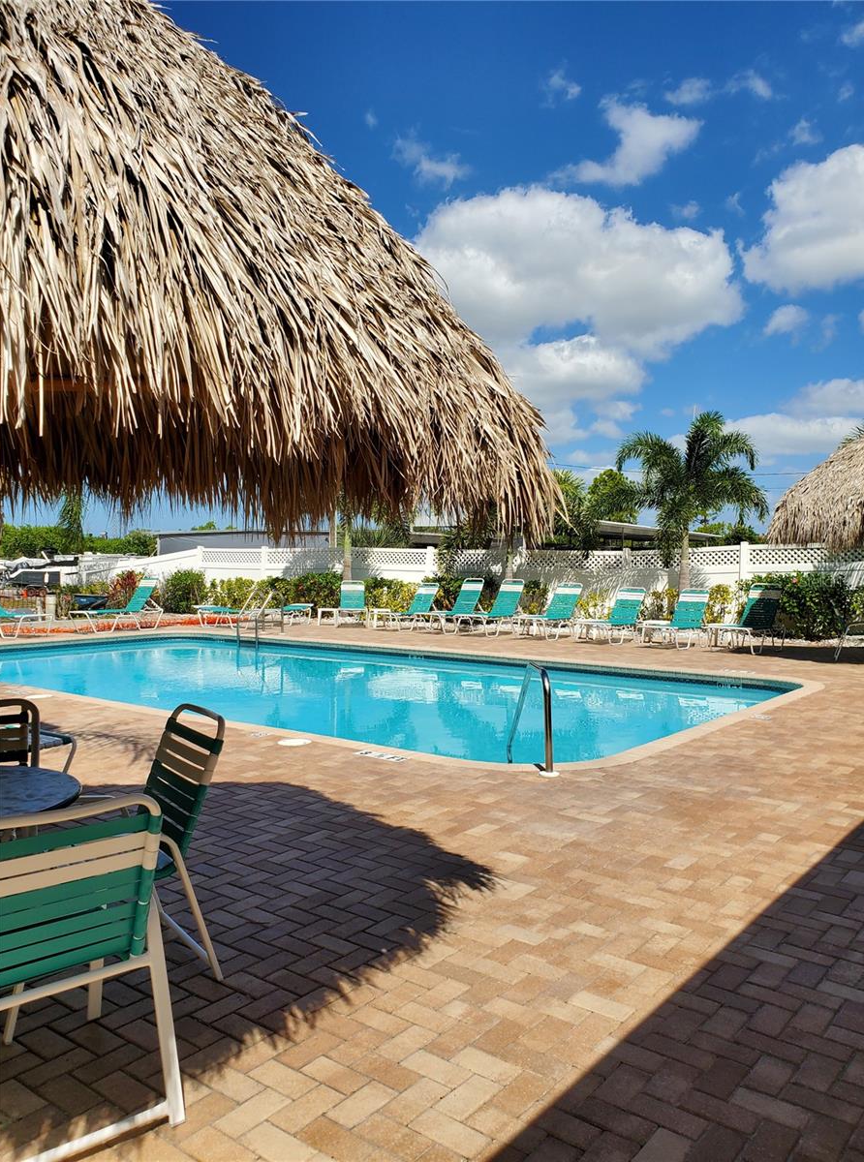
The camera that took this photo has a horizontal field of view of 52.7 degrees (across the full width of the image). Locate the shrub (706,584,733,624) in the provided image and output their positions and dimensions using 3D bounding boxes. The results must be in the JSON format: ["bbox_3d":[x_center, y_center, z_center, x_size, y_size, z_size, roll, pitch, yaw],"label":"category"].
[{"bbox_3d":[5.549,0.544,16.919,0.550,0.980,0.550,0,1,0],"label":"shrub"}]

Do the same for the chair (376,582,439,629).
[{"bbox_3d":[-0.431,0.575,19.438,0.660,0.985,1.680,2,2,44],"label":"chair"}]

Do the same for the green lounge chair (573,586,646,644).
[{"bbox_3d":[3.163,0.602,15.229,0.630,0.940,1.630,1,2,40],"label":"green lounge chair"}]

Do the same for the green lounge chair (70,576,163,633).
[{"bbox_3d":[-6.335,0.443,17.555,0.630,1.100,1.630,1,2,42],"label":"green lounge chair"}]

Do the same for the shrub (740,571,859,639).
[{"bbox_3d":[6.893,0.494,16.500,2.088,1.300,1.271,1,1,35],"label":"shrub"}]

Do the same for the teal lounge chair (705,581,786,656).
[{"bbox_3d":[5.571,0.639,15.271,0.660,1.147,1.680,2,2,41],"label":"teal lounge chair"}]

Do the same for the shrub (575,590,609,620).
[{"bbox_3d":[3.360,0.579,18.300,0.676,0.812,0.621,1,1,35],"label":"shrub"}]

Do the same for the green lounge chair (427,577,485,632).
[{"bbox_3d":[0.404,0.489,17.271,0.630,1.050,1.630,1,2,39],"label":"green lounge chair"}]

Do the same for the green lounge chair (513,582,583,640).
[{"bbox_3d":[2.433,0.608,17.558,0.660,1.054,1.680,2,2,40],"label":"green lounge chair"}]

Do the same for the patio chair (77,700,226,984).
[{"bbox_3d":[-1.147,0.921,3.049,0.650,0.900,0.580,-1,2,-35],"label":"patio chair"}]

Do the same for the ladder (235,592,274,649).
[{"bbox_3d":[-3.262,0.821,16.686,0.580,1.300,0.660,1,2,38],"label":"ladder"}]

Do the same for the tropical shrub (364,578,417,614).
[{"bbox_3d":[-0.990,0.449,21.000,1.195,1.014,0.944,1,1,35],"label":"tropical shrub"}]

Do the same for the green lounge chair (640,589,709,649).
[{"bbox_3d":[4.554,0.657,16.067,0.660,1.059,1.680,2,2,41],"label":"green lounge chair"}]

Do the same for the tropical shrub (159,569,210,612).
[{"bbox_3d":[-6.517,0.292,22.900,1.169,1.169,1.118,1,1,35],"label":"tropical shrub"}]

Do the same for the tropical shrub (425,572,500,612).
[{"bbox_3d":[0.669,0.415,19.217,1.600,1.100,1.050,1,2,38],"label":"tropical shrub"}]

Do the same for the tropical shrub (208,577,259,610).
[{"bbox_3d":[-5.107,0.385,22.400,1.228,0.994,0.969,1,1,35],"label":"tropical shrub"}]

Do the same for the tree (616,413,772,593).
[{"bbox_3d":[5.133,-1.174,17.175,2.950,4.380,2.800,1,2,17],"label":"tree"}]

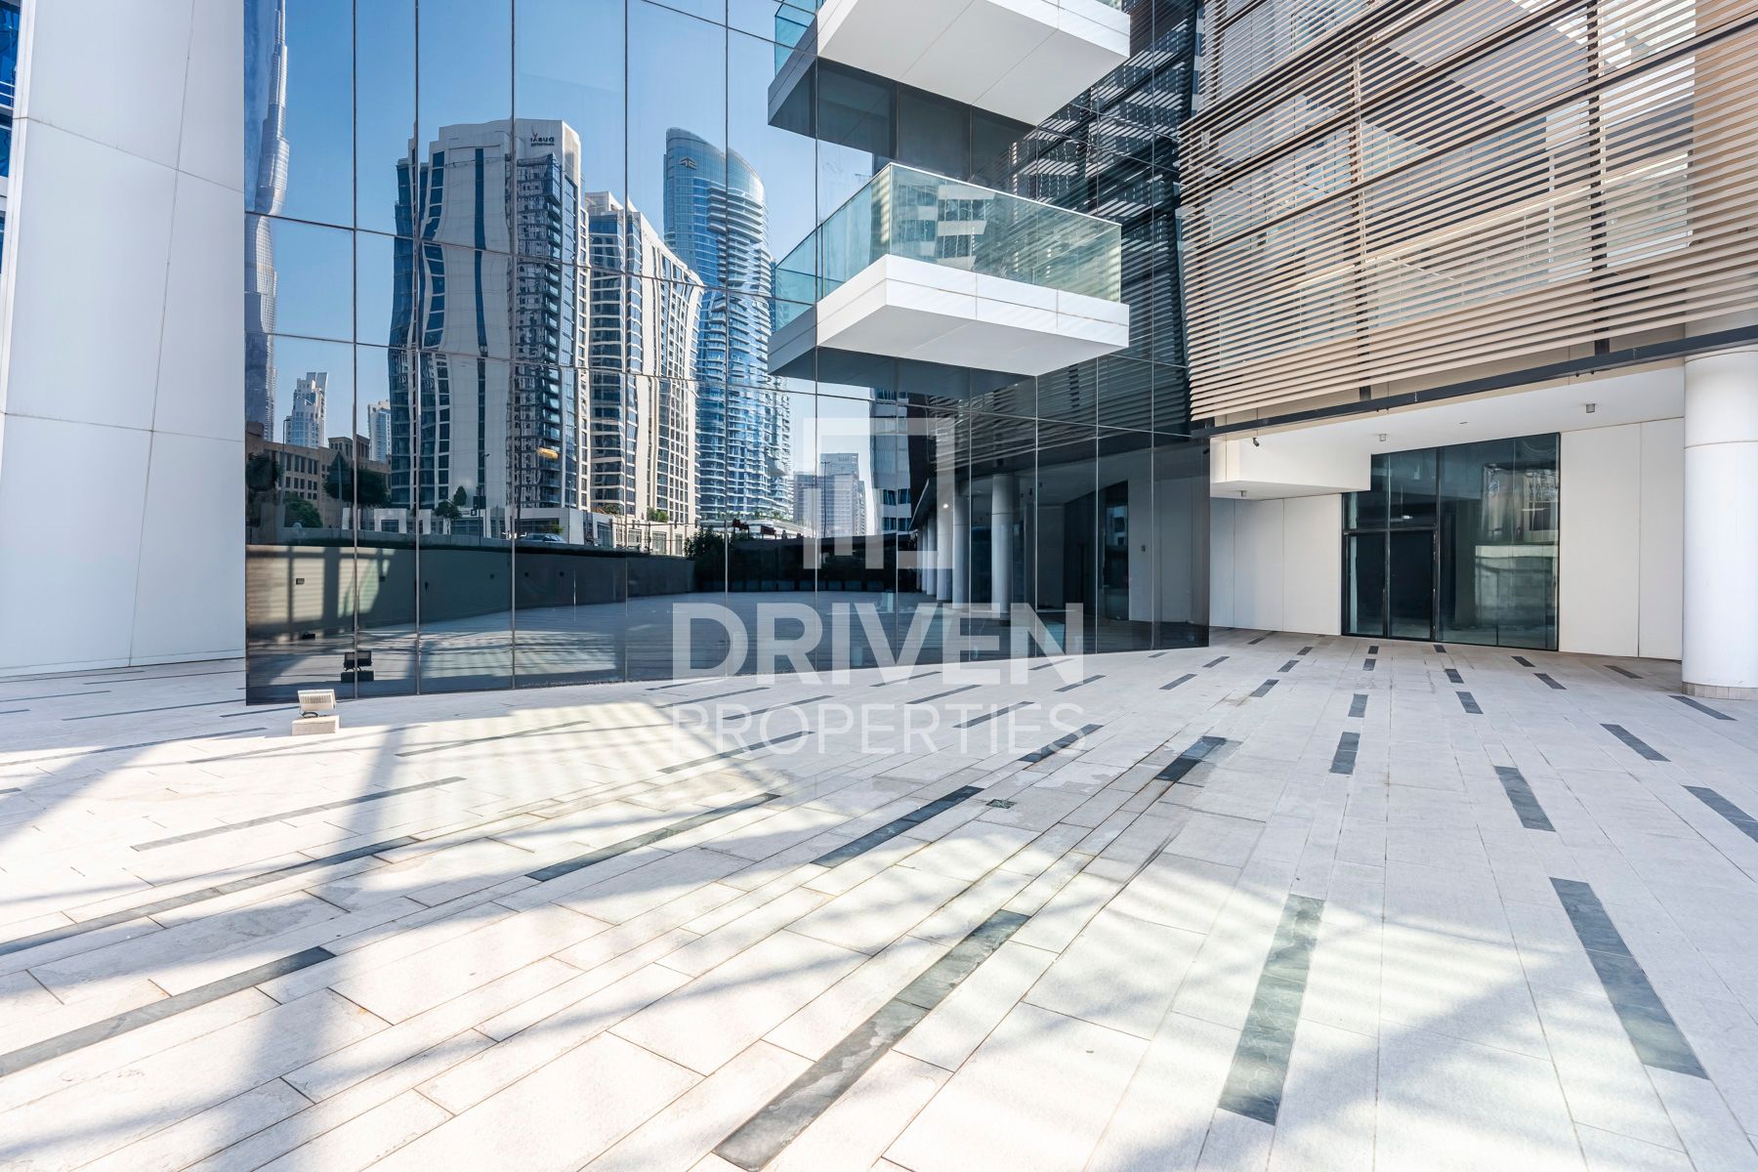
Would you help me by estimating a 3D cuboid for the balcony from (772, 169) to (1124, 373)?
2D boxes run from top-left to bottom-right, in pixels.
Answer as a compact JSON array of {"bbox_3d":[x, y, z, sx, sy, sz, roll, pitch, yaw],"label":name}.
[{"bbox_3d":[1.373,-4.322,11.268,4.000,1.740,2.035,-1,1,-28],"label":"balcony"}]

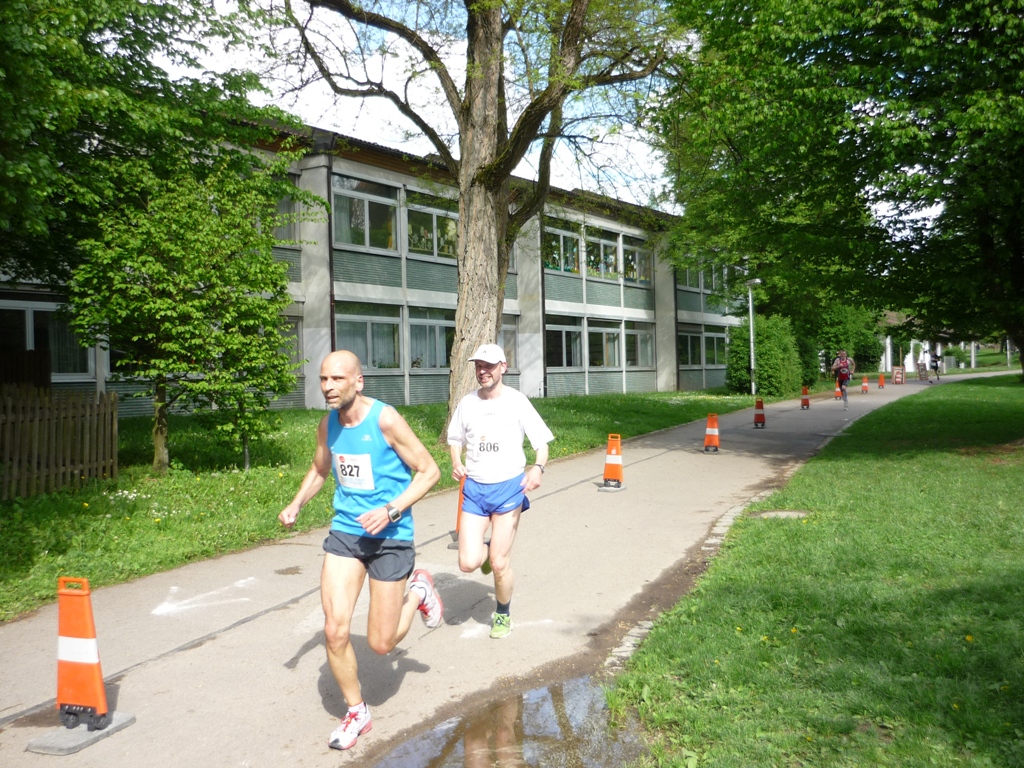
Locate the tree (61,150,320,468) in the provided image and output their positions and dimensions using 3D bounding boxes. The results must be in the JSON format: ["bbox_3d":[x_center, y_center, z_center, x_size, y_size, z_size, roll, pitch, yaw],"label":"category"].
[{"bbox_3d":[-4.460,-1.025,13.800,3.500,4.400,3.300,-2,0,-20],"label":"tree"}]

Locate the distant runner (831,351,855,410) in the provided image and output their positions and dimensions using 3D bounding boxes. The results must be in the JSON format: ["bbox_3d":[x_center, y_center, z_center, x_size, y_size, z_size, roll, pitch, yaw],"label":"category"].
[{"bbox_3d":[9.897,-0.104,29.100,0.630,1.760,0.700,-1,1,25],"label":"distant runner"}]

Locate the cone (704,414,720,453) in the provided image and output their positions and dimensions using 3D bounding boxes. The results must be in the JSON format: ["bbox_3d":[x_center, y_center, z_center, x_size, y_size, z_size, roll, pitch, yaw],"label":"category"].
[{"bbox_3d":[3.585,0.896,17.500,0.270,0.700,0.380,-1,1,23],"label":"cone"}]

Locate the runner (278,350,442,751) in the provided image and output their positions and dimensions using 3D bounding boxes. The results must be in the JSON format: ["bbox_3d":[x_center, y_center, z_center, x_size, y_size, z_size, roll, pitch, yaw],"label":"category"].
[{"bbox_3d":[-0.691,0.723,4.480,0.630,1.730,0.770,-1,1,24],"label":"runner"}]

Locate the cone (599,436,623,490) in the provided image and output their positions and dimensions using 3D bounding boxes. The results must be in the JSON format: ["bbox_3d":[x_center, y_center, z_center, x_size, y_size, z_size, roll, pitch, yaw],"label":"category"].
[{"bbox_3d":[1.280,1.018,12.500,0.270,0.700,0.400,-1,1,23],"label":"cone"}]

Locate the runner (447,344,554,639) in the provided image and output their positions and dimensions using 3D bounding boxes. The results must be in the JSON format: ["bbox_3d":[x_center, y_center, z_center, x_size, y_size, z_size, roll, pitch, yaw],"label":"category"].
[{"bbox_3d":[-0.077,0.634,5.980,0.630,1.740,0.720,-1,0,19],"label":"runner"}]

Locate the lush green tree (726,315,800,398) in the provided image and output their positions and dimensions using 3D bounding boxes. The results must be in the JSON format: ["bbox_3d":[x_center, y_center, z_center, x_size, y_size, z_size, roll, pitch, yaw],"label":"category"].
[{"bbox_3d":[10.254,-1.162,39.800,3.000,3.300,3.000,-1,1,24],"label":"lush green tree"}]

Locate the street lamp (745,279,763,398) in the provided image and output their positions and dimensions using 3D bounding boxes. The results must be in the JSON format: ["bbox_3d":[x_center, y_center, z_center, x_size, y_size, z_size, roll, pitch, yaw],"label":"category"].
[{"bbox_3d":[9.401,-1.810,38.000,0.650,4.500,0.250,-1,1,24],"label":"street lamp"}]

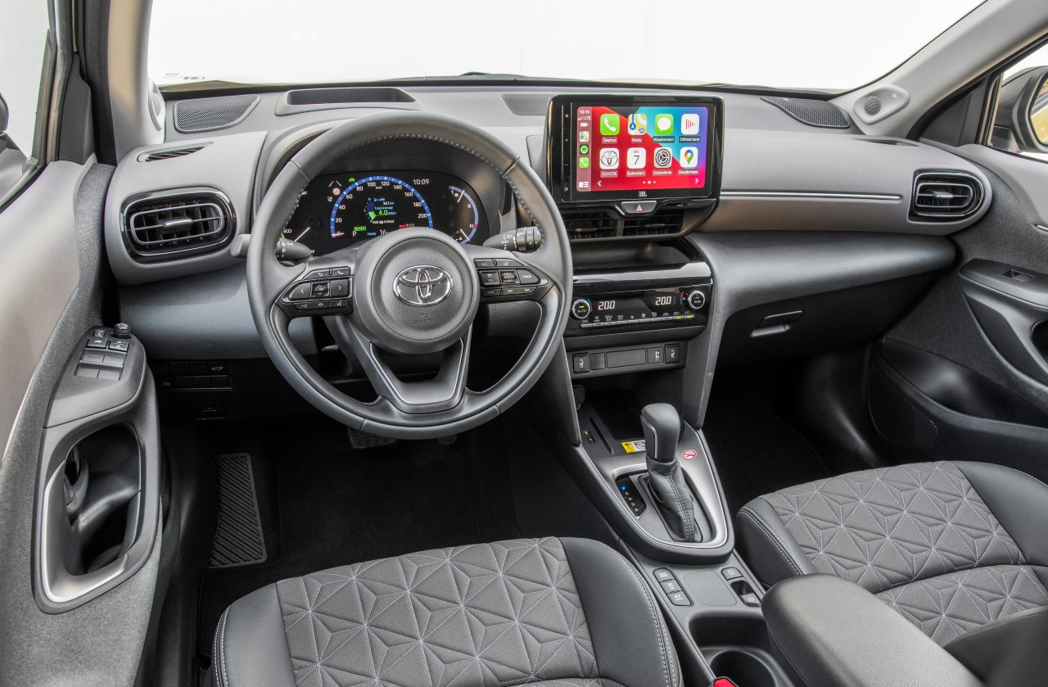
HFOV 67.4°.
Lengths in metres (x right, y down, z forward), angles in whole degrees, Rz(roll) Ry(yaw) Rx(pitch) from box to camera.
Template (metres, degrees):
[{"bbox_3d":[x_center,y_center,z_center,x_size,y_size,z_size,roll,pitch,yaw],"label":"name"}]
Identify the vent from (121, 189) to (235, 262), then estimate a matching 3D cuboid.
[{"bbox_3d":[-0.447,-0.156,1.023,0.133,0.086,0.035,-13,18,-27],"label":"vent"}]

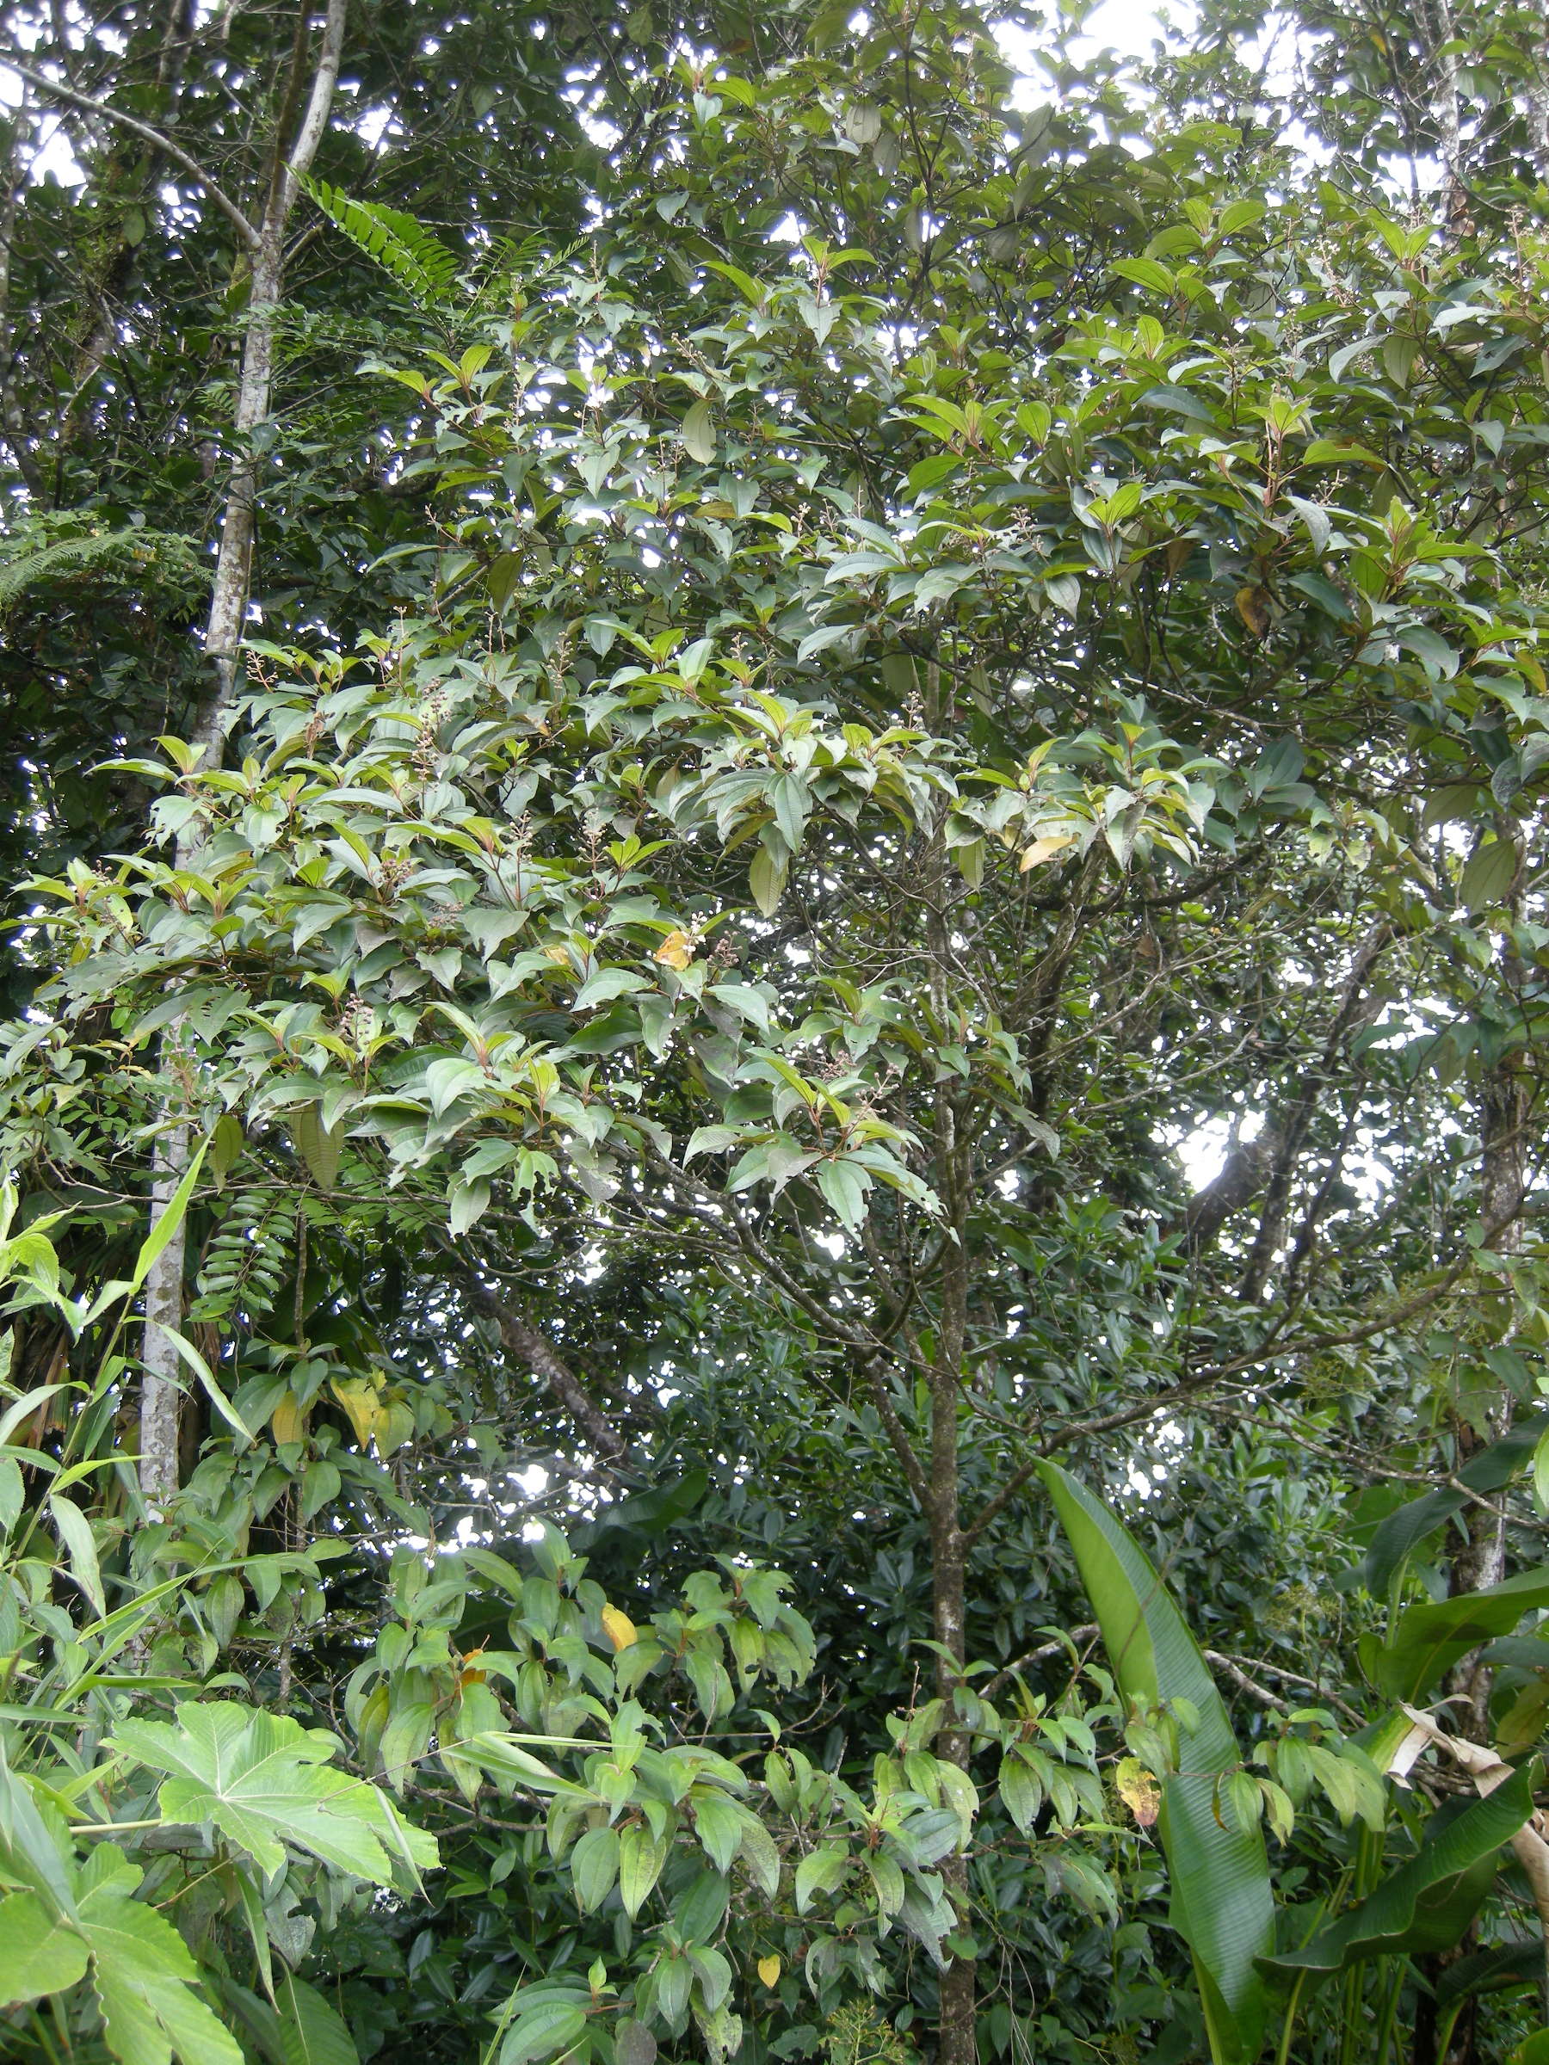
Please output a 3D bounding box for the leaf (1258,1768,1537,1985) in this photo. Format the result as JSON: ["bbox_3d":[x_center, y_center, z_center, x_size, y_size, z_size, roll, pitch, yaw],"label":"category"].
[{"bbox_3d":[1.158,1.561,3.900,0.530,0.200,0.250,-32,12,-9],"label":"leaf"}]

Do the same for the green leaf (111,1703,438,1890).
[{"bbox_3d":[-0.635,0.972,2.700,0.390,0.100,0.360,17,17,14],"label":"green leaf"}]

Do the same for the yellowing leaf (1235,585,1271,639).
[{"bbox_3d":[1.101,-0.968,4.800,0.080,0.120,0.040,-1,-6,12],"label":"yellowing leaf"}]

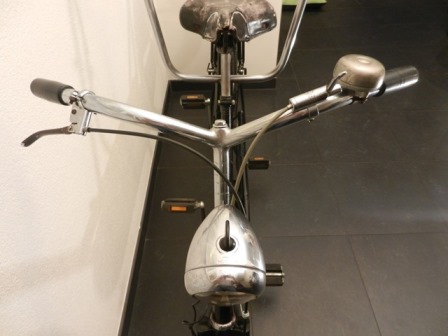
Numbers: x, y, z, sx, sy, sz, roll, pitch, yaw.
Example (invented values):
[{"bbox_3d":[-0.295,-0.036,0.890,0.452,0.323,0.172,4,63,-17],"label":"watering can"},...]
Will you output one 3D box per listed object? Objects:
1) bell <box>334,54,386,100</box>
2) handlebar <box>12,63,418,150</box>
[{"bbox_3d":[0.180,-0.120,0.432,0.065,0.046,0.065,-1,45,0],"label":"bell"},{"bbox_3d":[0.004,-0.080,0.482,0.610,0.112,0.150,-1,45,0],"label":"handlebar"}]

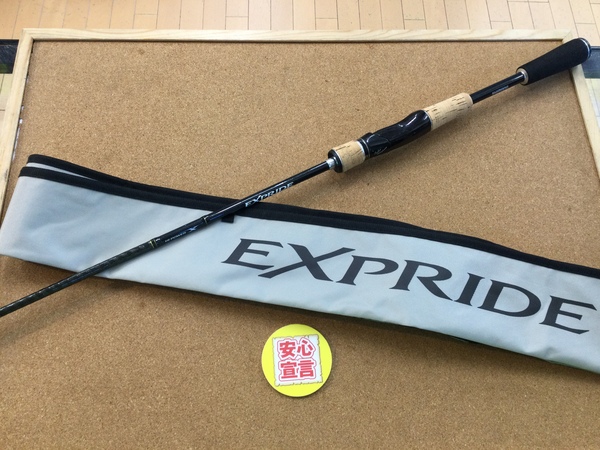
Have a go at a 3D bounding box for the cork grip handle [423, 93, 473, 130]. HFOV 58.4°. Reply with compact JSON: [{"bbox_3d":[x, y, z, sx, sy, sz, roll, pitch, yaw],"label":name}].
[{"bbox_3d":[0.147,-0.114,0.541,0.051,0.021,0.021,-25,73,-14],"label":"cork grip handle"}]

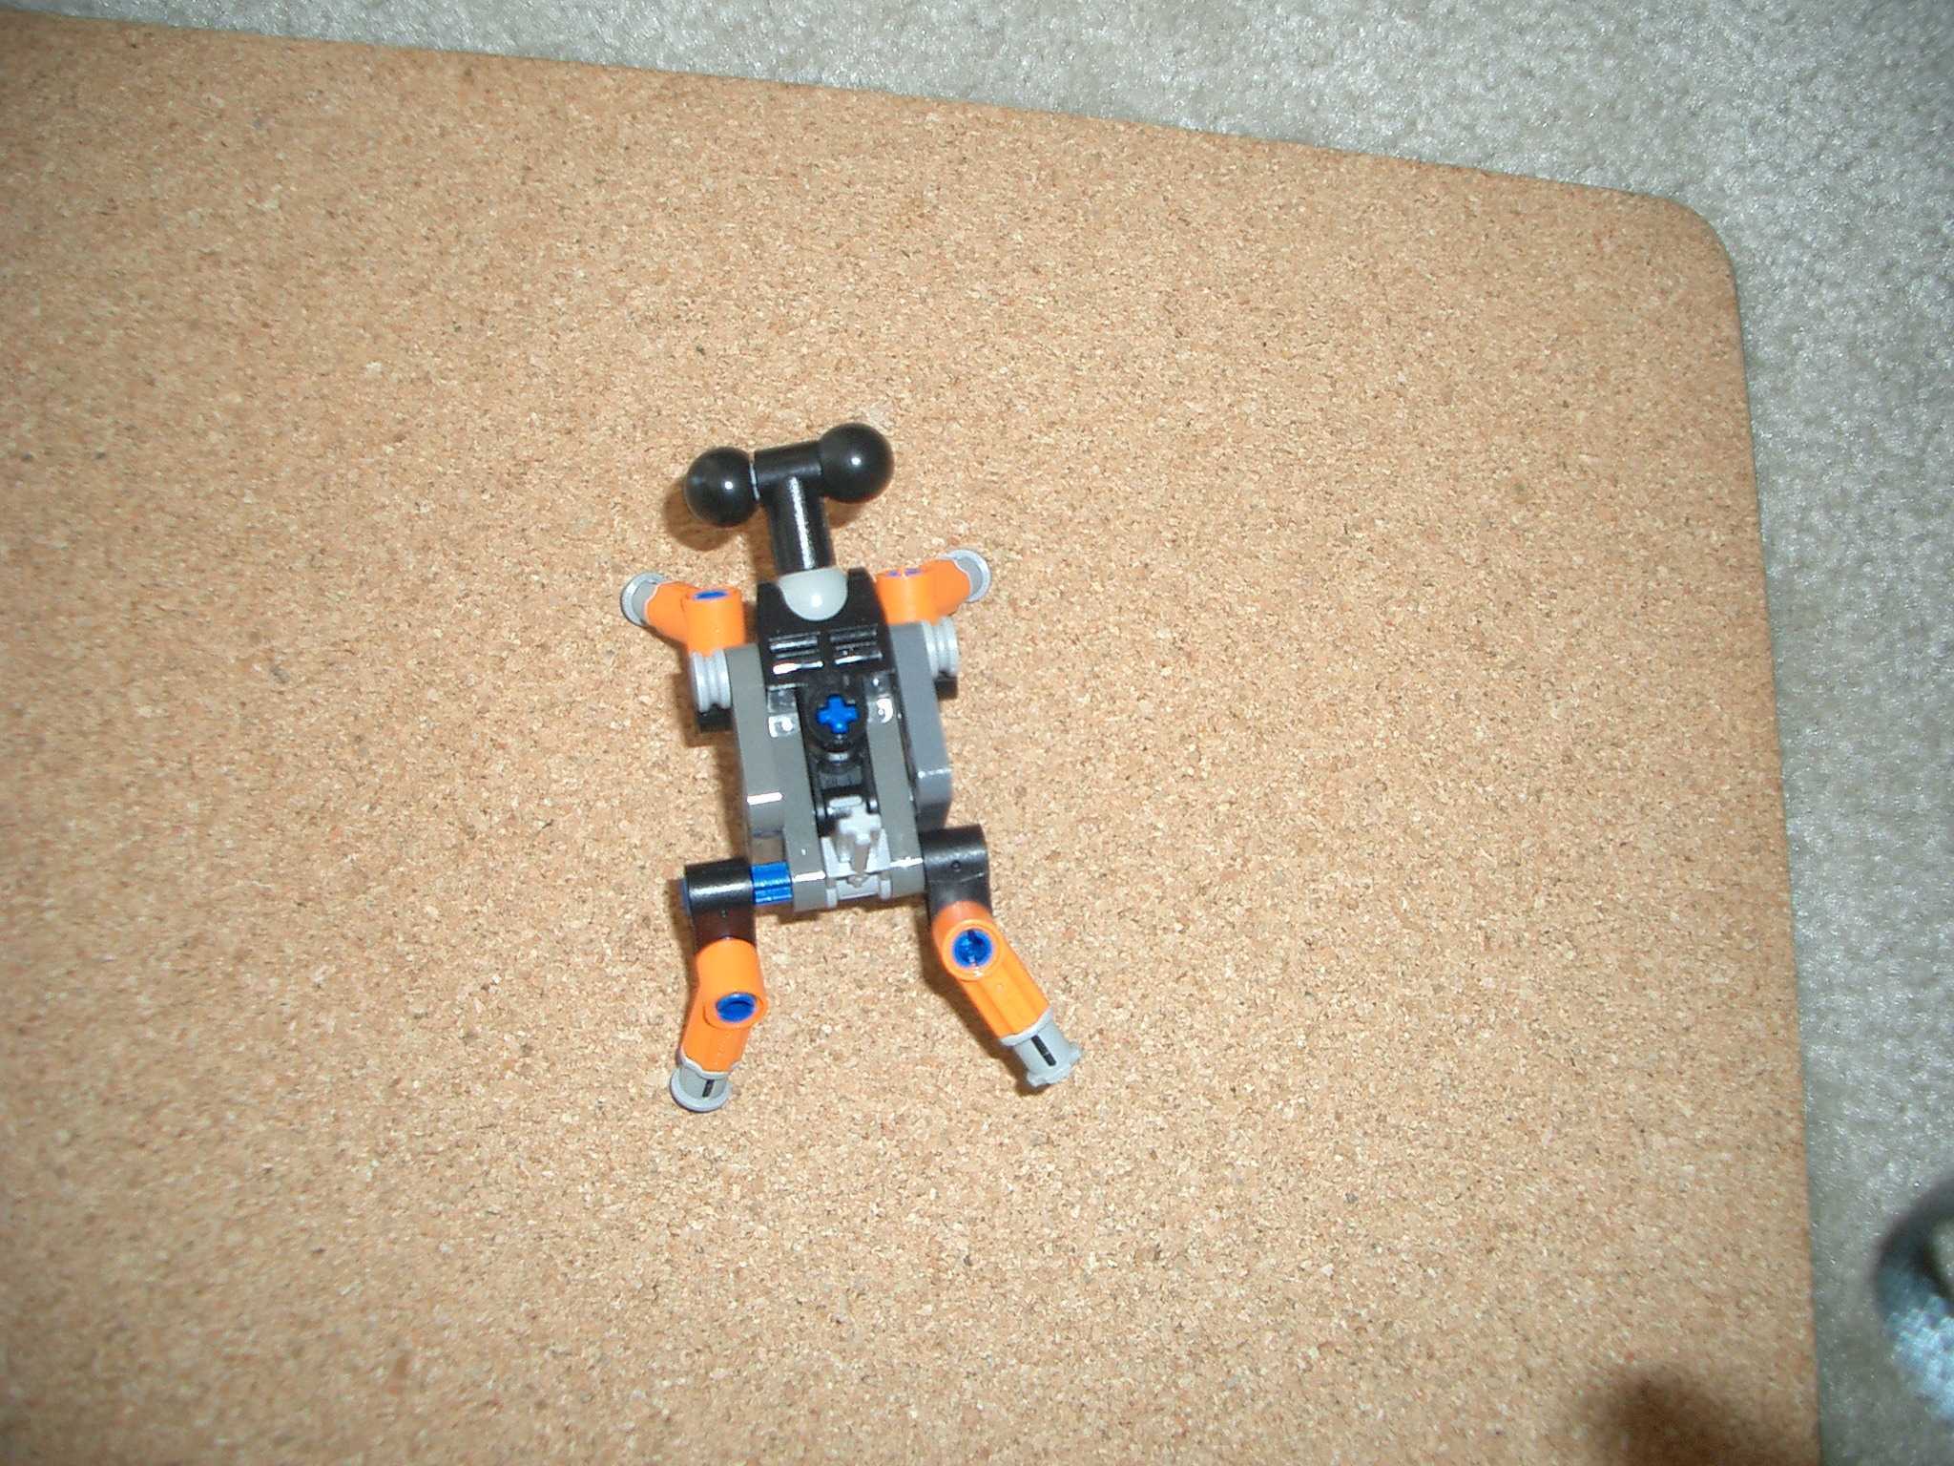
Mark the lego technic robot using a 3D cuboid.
[{"bbox_3d":[-0.018,0.005,0.245,0.052,0.035,0.085,-6,62,-5],"label":"lego technic robot"}]

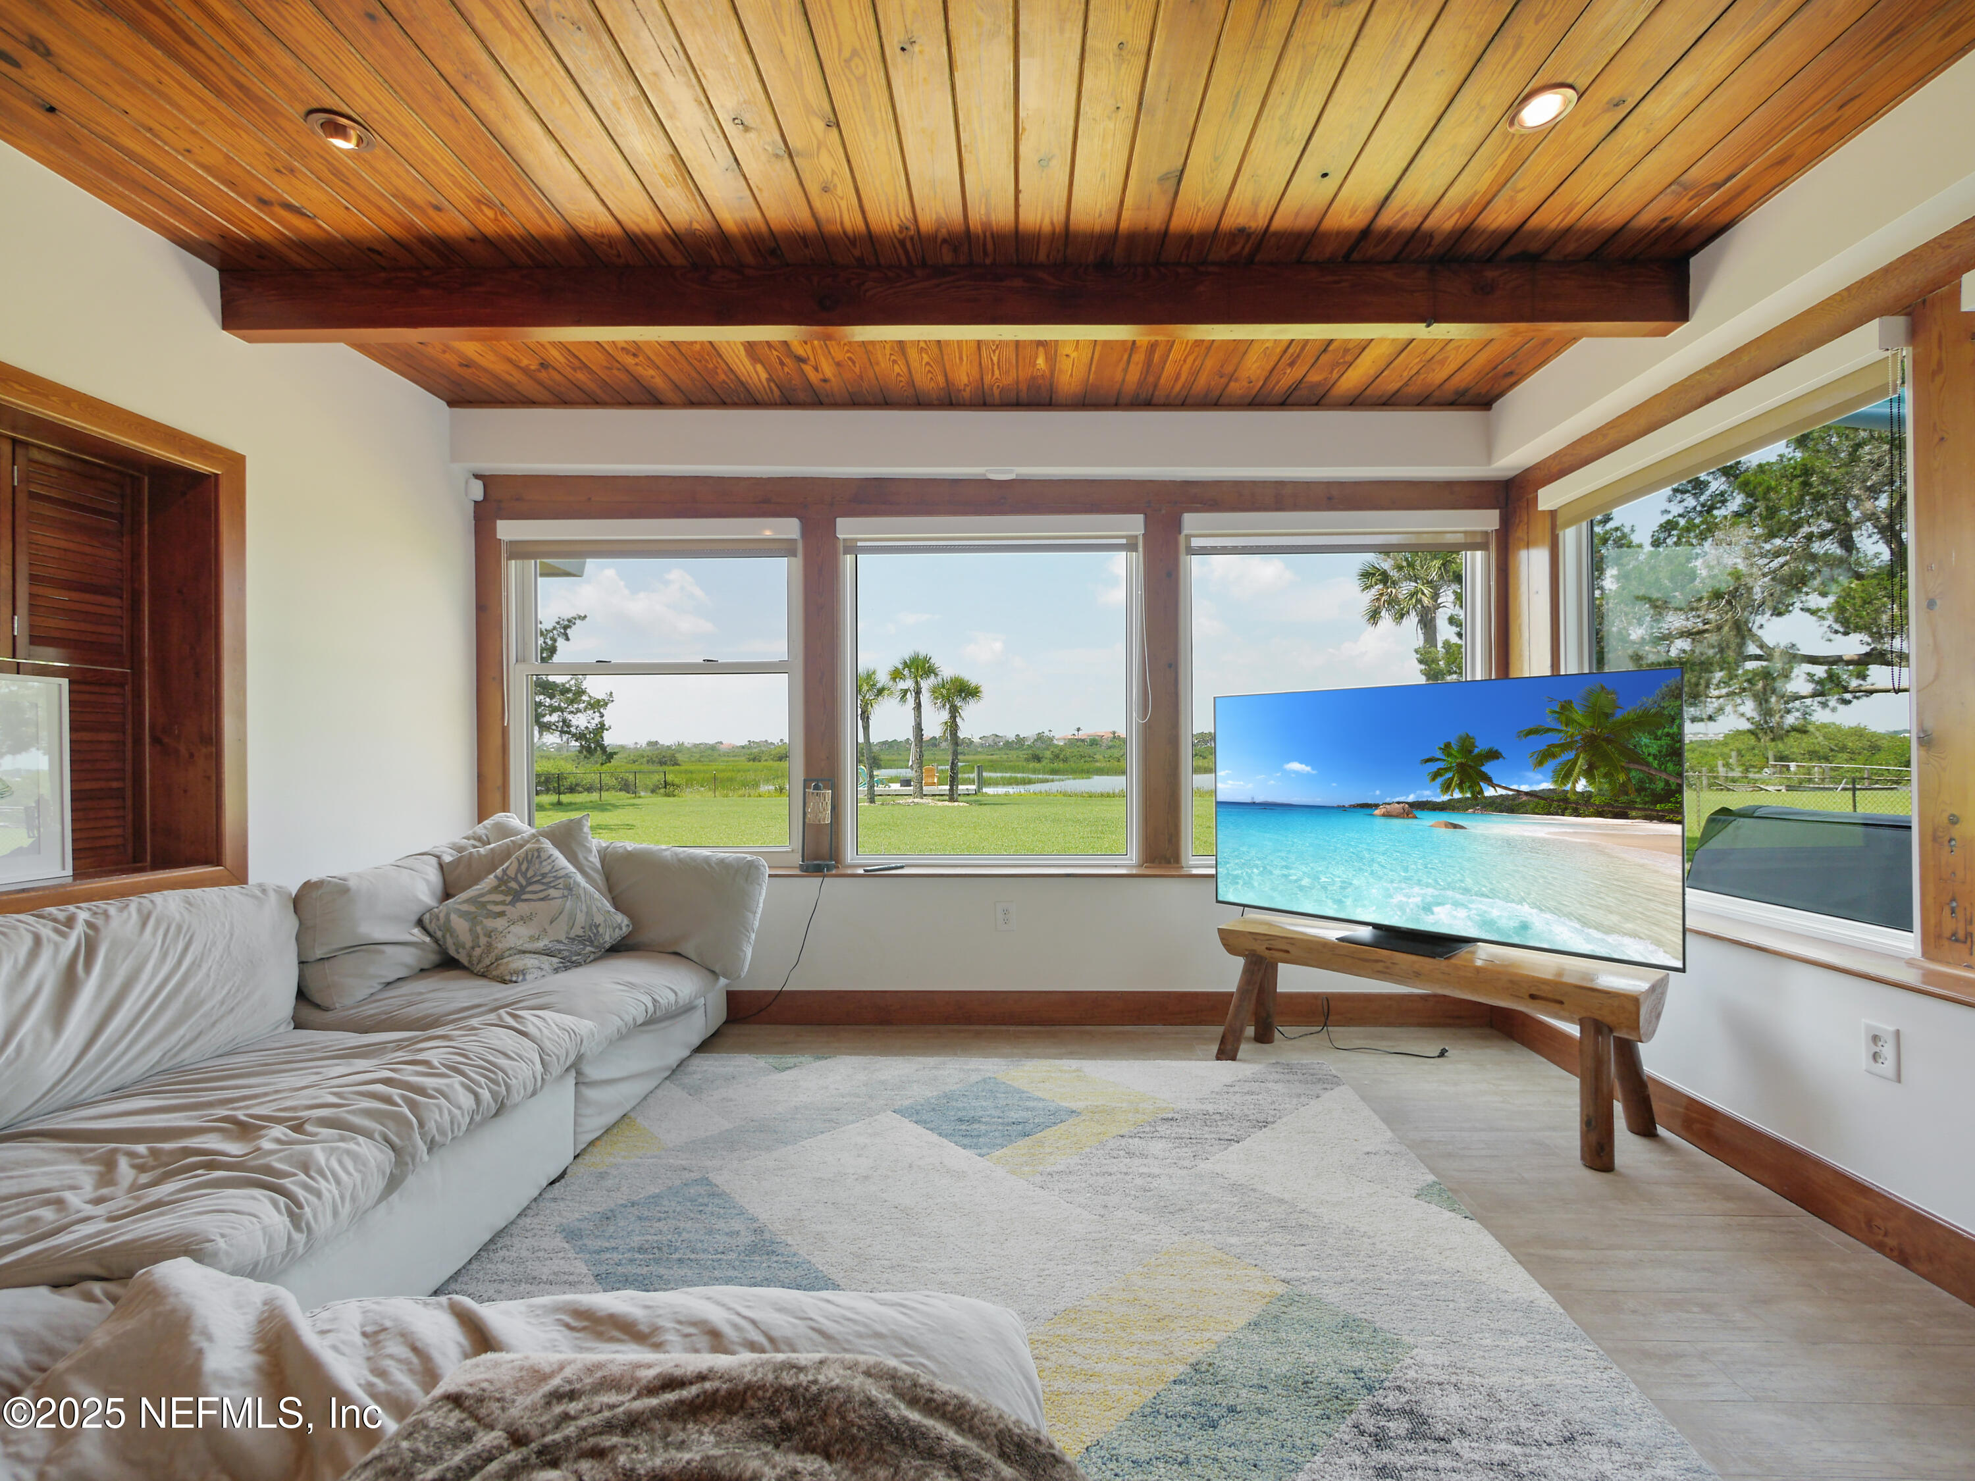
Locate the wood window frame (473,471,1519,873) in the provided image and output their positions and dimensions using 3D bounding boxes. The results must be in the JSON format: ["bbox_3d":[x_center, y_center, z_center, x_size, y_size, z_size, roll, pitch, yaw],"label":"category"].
[{"bbox_3d":[0.015,-0.283,3.340,4.290,1.650,0.140,0,-1,1],"label":"wood window frame"}]

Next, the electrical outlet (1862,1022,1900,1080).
[{"bbox_3d":[1.985,0.690,1.775,0.012,0.115,0.073,0,-1,2],"label":"electrical outlet"}]

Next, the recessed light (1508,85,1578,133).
[{"bbox_3d":[1.228,-1.385,1.762,0.126,0.025,0.126,0,-1,1],"label":"recessed light"}]

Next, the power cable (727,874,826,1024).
[{"bbox_3d":[-0.858,0.842,3.245,0.400,0.600,0.070,0,-1,1],"label":"power cable"}]

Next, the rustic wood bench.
[{"bbox_3d":[1.408,0.922,2.647,1.260,0.462,0.395,-1,-1,44],"label":"rustic wood bench"}]

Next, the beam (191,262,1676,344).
[{"bbox_3d":[-0.107,-1.288,2.355,4.250,0.180,0.085,0,-1,1],"label":"beam"}]

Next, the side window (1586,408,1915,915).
[{"bbox_3d":[2.285,-0.200,2.520,0.080,1.380,1.150,0,-1,2],"label":"side window"}]

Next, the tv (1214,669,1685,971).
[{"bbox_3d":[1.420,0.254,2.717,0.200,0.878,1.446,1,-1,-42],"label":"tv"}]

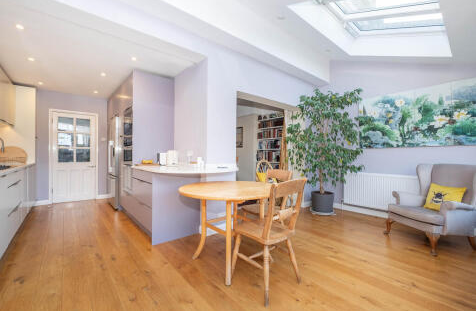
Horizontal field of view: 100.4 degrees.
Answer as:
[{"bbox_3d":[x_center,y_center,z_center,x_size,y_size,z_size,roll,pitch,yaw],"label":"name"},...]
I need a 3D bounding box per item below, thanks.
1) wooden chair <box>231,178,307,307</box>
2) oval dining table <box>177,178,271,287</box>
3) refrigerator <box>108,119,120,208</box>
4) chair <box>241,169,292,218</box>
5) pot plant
[{"bbox_3d":[0.267,0.611,1.605,0.480,0.850,0.470,0,0,-37],"label":"wooden chair"},{"bbox_3d":[-0.050,0.675,1.980,1.050,0.725,1.050,0,0,-40],"label":"oval dining table"},{"bbox_3d":[-2.366,0.162,4.294,0.720,1.770,0.910,0,0,-42],"label":"refrigerator"},{"bbox_3d":[0.370,0.614,2.335,0.470,0.850,0.480,0,0,-42],"label":"chair"},{"bbox_3d":[1.520,-0.081,3.470,1.100,2.250,1.200,0,0,-40],"label":"pot plant"}]

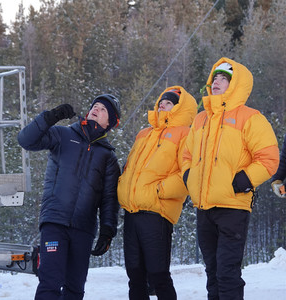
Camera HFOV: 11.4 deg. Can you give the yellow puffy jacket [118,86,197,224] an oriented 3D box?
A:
[{"bbox_3d":[0.100,0.031,9.900,0.560,0.920,0.430,0,-10,43],"label":"yellow puffy jacket"}]

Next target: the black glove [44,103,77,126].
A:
[{"bbox_3d":[-0.536,-0.235,9.400,0.220,0.120,0.120,-20,0,11],"label":"black glove"}]

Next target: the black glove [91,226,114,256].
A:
[{"bbox_3d":[-0.264,0.601,9.500,0.115,0.230,0.120,23,-3,24],"label":"black glove"}]

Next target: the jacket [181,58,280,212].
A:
[{"bbox_3d":[0.591,-0.098,9.700,0.630,1.020,0.430,1,-4,34],"label":"jacket"}]

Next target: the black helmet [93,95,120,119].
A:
[{"bbox_3d":[-0.229,-0.282,9.550,0.215,0.165,0.260,14,-22,40],"label":"black helmet"}]

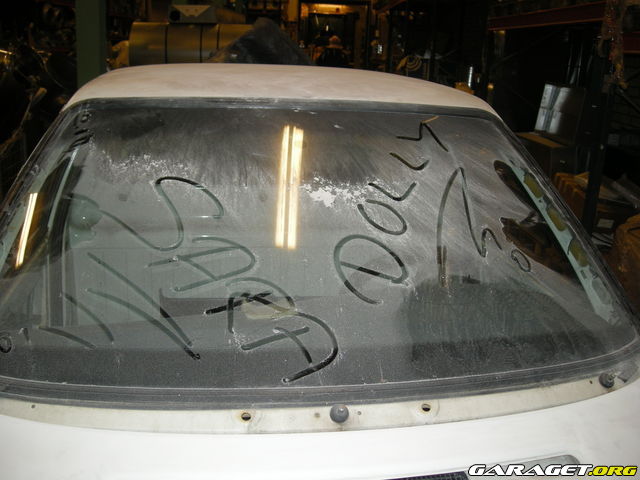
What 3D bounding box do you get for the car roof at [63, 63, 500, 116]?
[{"bbox_3d":[-0.158,-0.530,2.180,1.140,0.120,1.100,0,16,-9],"label":"car roof"}]

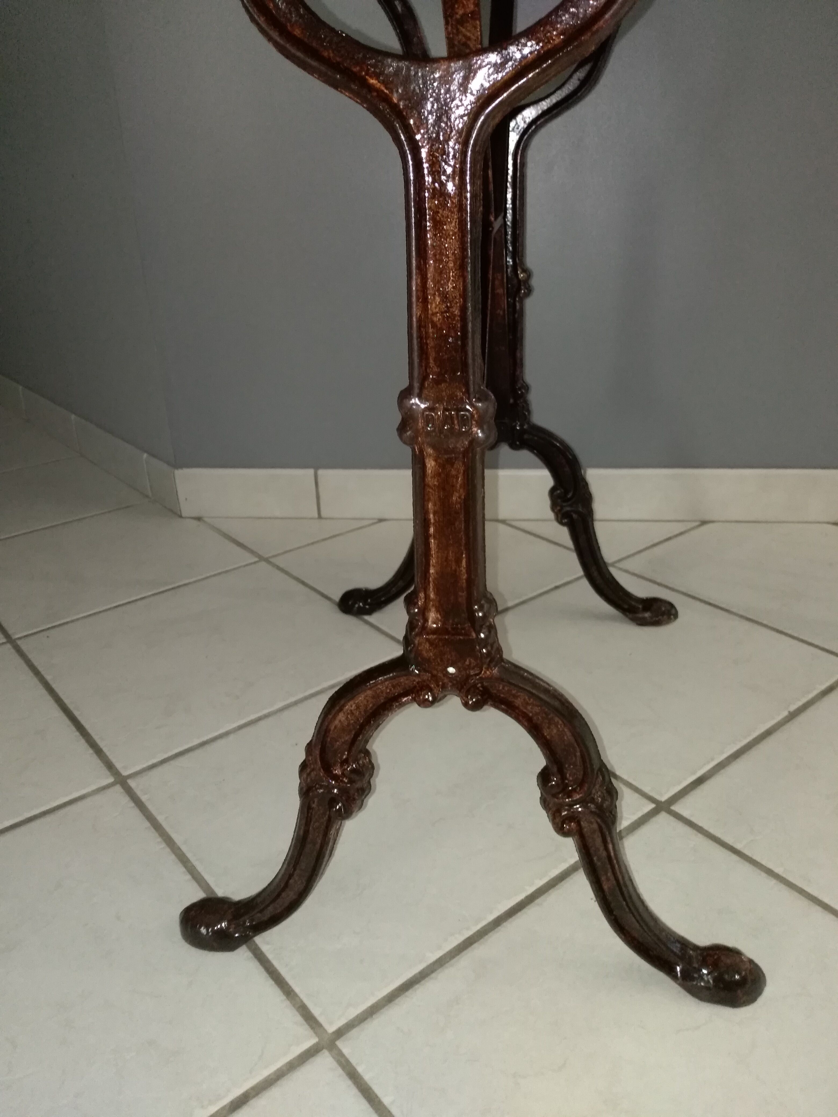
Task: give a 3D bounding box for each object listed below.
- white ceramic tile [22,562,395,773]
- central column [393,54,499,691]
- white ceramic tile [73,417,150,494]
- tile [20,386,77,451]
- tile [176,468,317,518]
[{"bbox_3d":[-0.243,0.104,0.974,0.333,0.010,0.333,-20,30,-34],"label":"white ceramic tile"},{"bbox_3d":[0.015,-0.068,0.409,0.051,0.293,0.036,2,25,8],"label":"central column"},{"bbox_3d":[-0.567,-0.189,1.529,0.010,0.081,0.336,-20,30,-34],"label":"white ceramic tile"},{"bbox_3d":[-0.785,-0.292,1.771,0.010,0.081,0.338,-20,30,-34],"label":"tile"},{"bbox_3d":[-0.267,-0.103,1.320,0.221,0.081,0.010,1,25,6],"label":"tile"}]

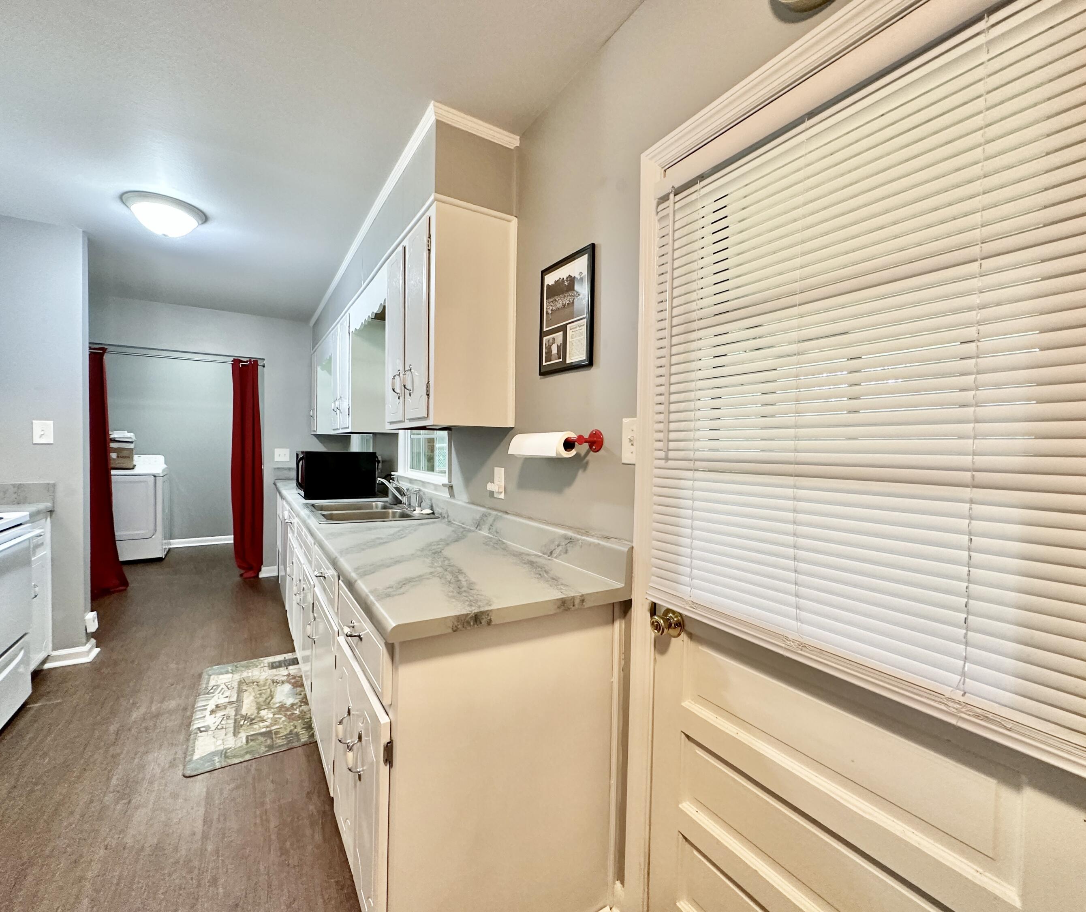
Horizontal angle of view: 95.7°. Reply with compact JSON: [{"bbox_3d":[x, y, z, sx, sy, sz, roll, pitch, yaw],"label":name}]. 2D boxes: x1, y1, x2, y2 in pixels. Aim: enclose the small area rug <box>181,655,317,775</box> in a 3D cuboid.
[{"bbox_3d":[-1.433,1.200,2.455,0.505,0.012,1.079,0,1,-31],"label":"small area rug"}]

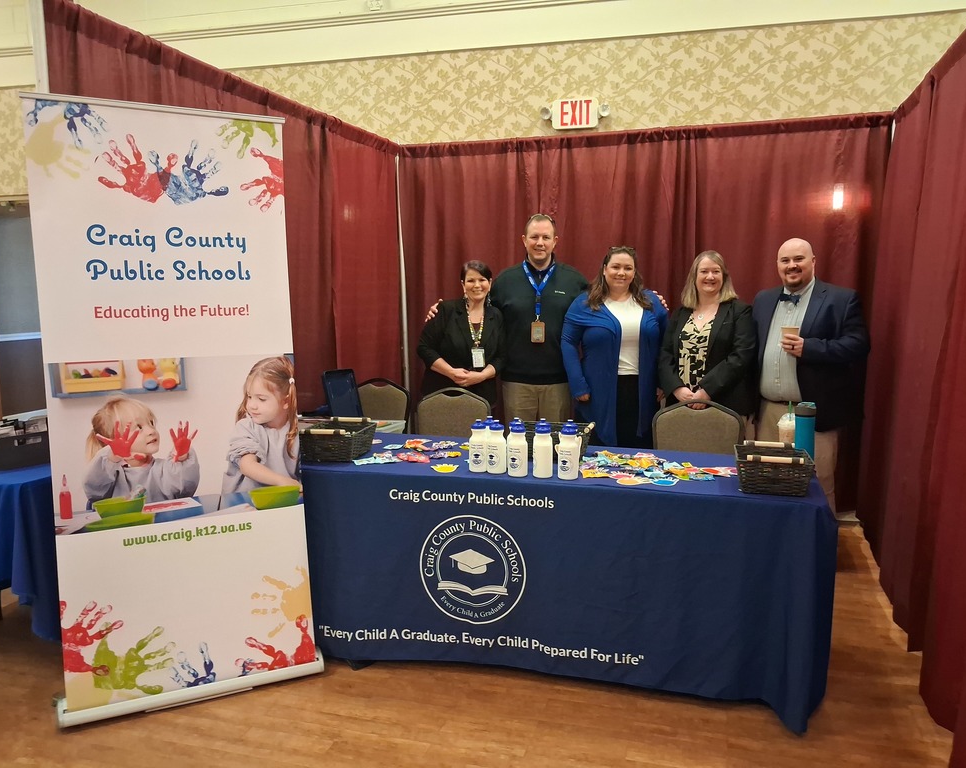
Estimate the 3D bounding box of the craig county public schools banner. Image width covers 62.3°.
[{"bbox_3d":[-1.085,0.064,2.864,0.890,2.100,0.190,-4,3,-26],"label":"craig county public schools banner"}]

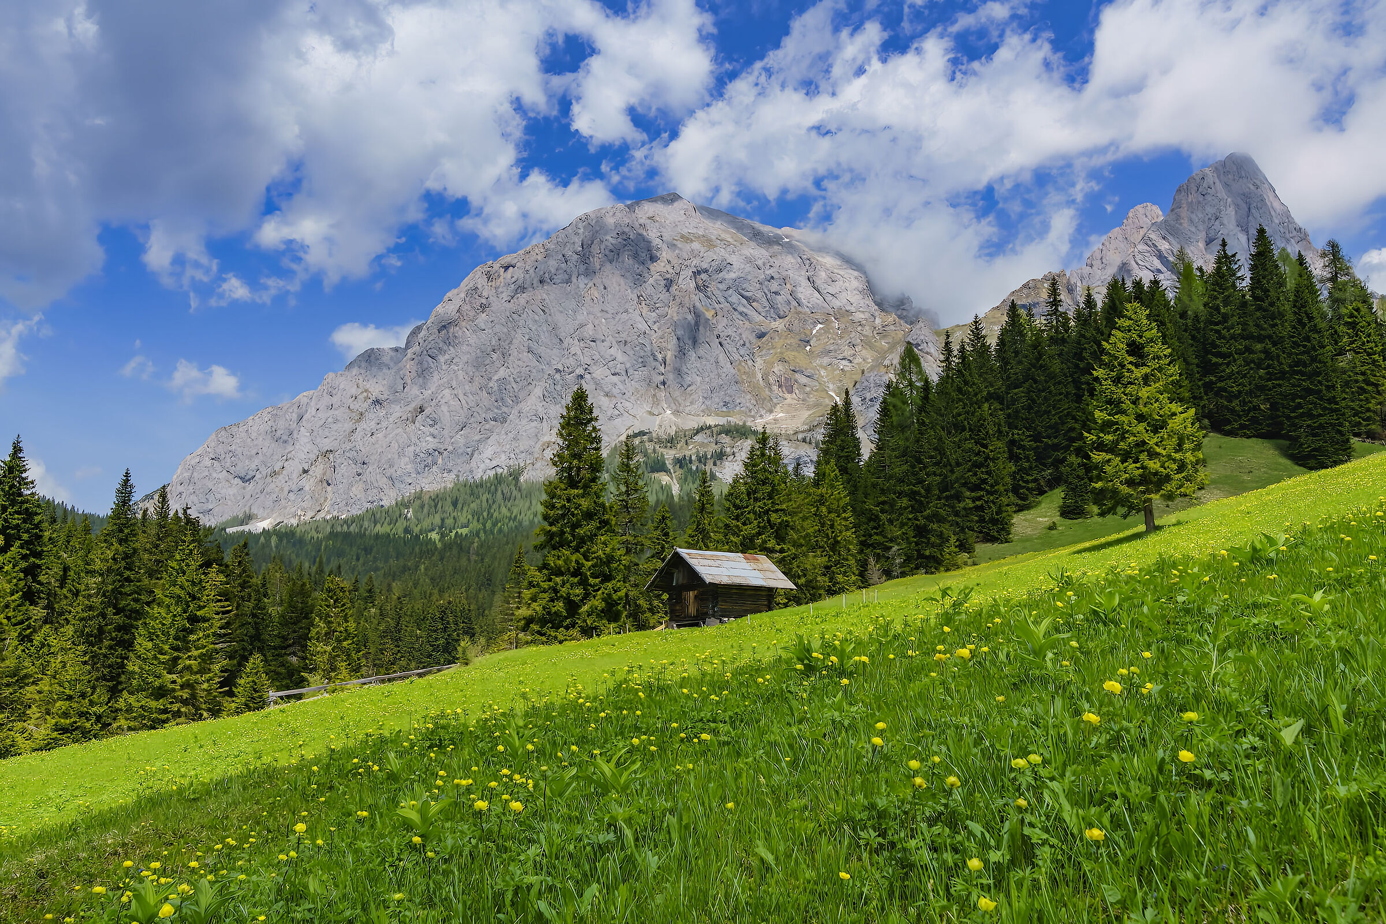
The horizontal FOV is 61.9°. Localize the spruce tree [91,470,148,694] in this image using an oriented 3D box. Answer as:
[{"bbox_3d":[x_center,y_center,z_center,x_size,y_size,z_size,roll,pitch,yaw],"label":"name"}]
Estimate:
[{"bbox_3d":[-35.640,7.695,72.201,3.790,14.560,3.790,0,-9,0],"label":"spruce tree"}]

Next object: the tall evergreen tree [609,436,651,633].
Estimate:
[{"bbox_3d":[-4.042,4.343,70.000,2.760,12.110,2.760,0,-9,0],"label":"tall evergreen tree"}]

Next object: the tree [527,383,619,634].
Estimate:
[{"bbox_3d":[-6.407,2.669,64.169,5.170,14.170,5.170,0,-9,0],"label":"tree"}]

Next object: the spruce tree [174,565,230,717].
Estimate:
[{"bbox_3d":[-34.118,12.535,80.000,3.970,10.890,3.970,0,-10,0],"label":"spruce tree"}]

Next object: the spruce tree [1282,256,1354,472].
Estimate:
[{"bbox_3d":[45.087,-7.514,84.329,5.060,16.110,5.060,0,-9,0],"label":"spruce tree"}]

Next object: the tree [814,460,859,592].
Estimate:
[{"bbox_3d":[8.259,3.925,67.662,2.920,8.020,2.920,0,-9,0],"label":"tree"}]

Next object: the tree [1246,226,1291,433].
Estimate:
[{"bbox_3d":[47.032,-10.892,94.465,4.250,17.760,4.250,0,-9,0],"label":"tree"}]

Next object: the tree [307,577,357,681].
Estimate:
[{"bbox_3d":[-28.758,13.374,92.000,3.970,8.880,3.970,0,-10,0],"label":"tree"}]

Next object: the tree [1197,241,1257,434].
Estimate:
[{"bbox_3d":[50.830,-12.099,110.000,5.670,19.090,5.670,0,-10,0],"label":"tree"}]

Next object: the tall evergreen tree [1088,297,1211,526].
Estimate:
[{"bbox_3d":[21.626,-2.313,55.000,5.770,11.220,5.770,0,-10,0],"label":"tall evergreen tree"}]

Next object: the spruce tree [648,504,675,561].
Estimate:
[{"bbox_3d":[-2.165,7.171,84.000,2.520,8.190,2.520,0,-10,0],"label":"spruce tree"}]

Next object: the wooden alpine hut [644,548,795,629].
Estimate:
[{"bbox_3d":[1.695,7.482,67.156,6.990,4.480,5.540,8,-13,-39],"label":"wooden alpine hut"}]

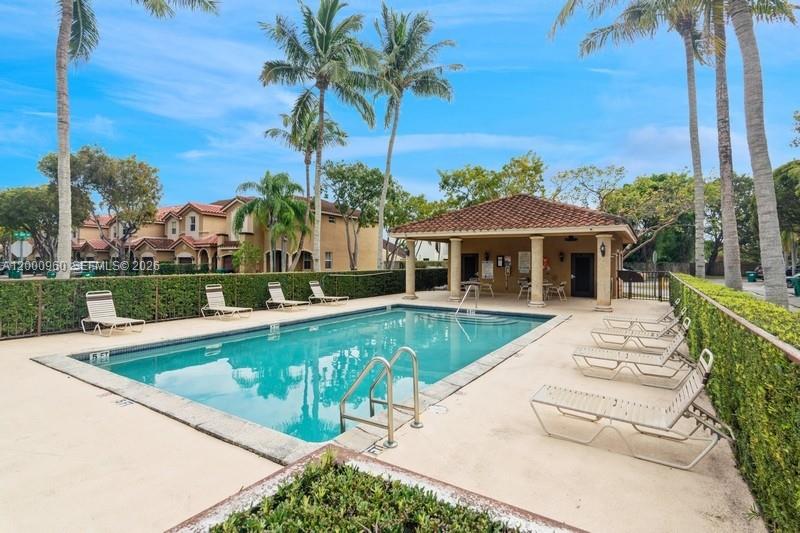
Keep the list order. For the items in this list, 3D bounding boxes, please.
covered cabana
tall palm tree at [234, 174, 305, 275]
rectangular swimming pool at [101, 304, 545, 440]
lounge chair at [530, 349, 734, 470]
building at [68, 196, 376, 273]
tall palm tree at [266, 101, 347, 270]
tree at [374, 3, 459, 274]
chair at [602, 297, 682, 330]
[{"bbox_3d":[6.013,-1.002,19.369,9.135,4.926,9.602,1,1,32],"label":"covered cabana"},{"bbox_3d":[-7.800,-2.260,24.050,4.400,7.000,4.400,1,1,32],"label":"tall palm tree"},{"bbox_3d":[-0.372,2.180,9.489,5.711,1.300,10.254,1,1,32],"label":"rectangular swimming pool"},{"bbox_3d":[2.106,1.173,3.760,1.570,0.935,0.626,1,1,32],"label":"lounge chair"},{"bbox_3d":[-20.460,-2.855,41.396,35.000,7.400,13.000,1,1,32],"label":"building"},{"bbox_3d":[-6.030,-4.680,25.580,5.100,11.800,5.100,1,1,0],"label":"tall palm tree"},{"bbox_3d":[0.800,-6.330,21.500,4.750,15.400,4.750,1,1,0],"label":"tree"},{"bbox_3d":[5.707,1.157,9.451,1.553,0.885,0.618,1,1,32],"label":"chair"}]

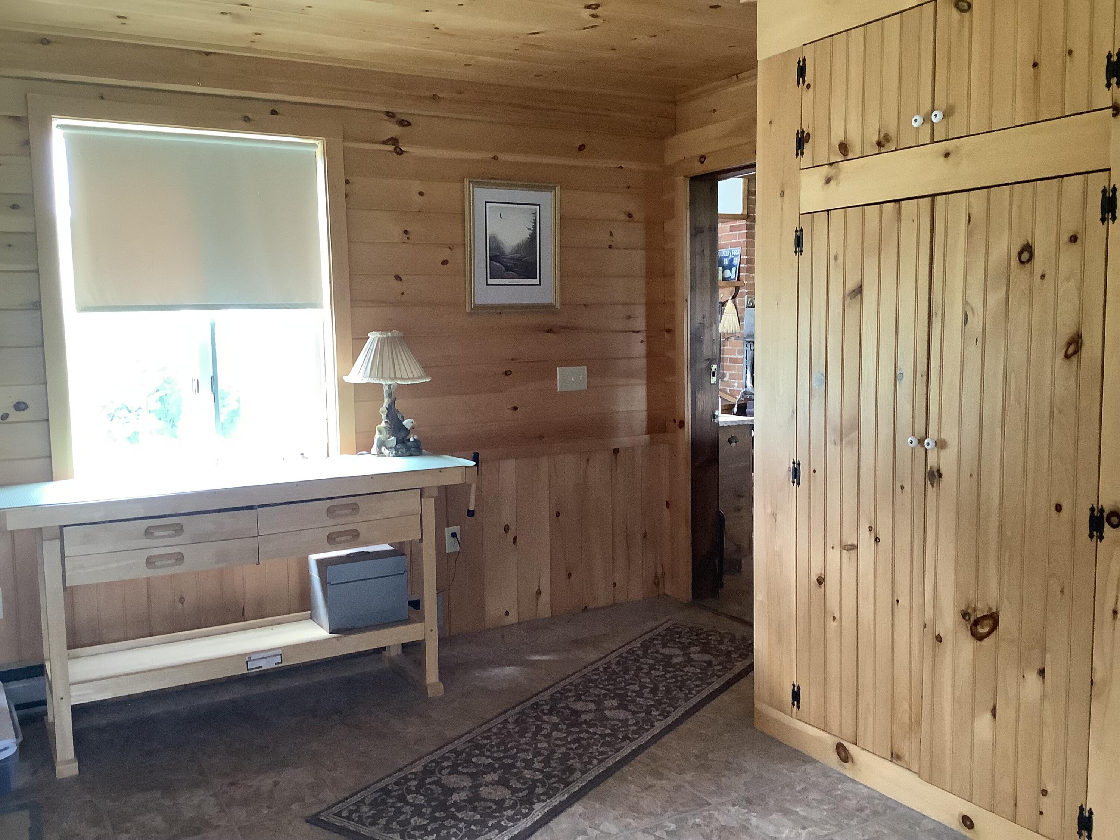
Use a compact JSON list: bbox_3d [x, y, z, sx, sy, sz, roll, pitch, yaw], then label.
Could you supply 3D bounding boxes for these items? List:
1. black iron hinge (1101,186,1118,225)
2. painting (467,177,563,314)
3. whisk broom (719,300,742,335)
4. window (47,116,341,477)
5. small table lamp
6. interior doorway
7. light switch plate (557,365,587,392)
[{"bbox_3d":[1.242,-0.486,2.269,0.010,0.087,0.037,-4,6,-30],"label":"black iron hinge"},{"bbox_3d":[-0.213,-0.793,4.588,0.468,0.582,0.025,-4,6,-30],"label":"painting"},{"bbox_3d":[1.400,-0.855,8.270,0.060,0.280,0.220,-4,6,-30],"label":"whisk broom"},{"bbox_3d":[-1.409,-0.463,3.979,1.015,1.344,0.120,-4,6,-30],"label":"window"},{"bbox_3d":[-0.701,-0.107,4.098,0.345,0.512,0.345,-4,6,-30],"label":"small table lamp"},{"bbox_3d":[0.909,-0.096,4.582,0.160,2.079,0.800,-4,6,-30],"label":"interior doorway"},{"bbox_3d":[0.060,-0.198,4.809,0.162,0.114,0.012,-4,6,-30],"label":"light switch plate"}]

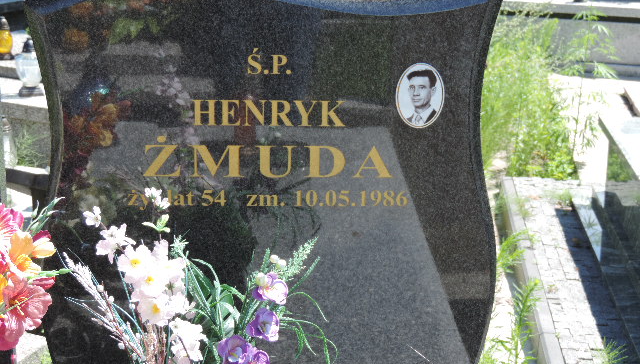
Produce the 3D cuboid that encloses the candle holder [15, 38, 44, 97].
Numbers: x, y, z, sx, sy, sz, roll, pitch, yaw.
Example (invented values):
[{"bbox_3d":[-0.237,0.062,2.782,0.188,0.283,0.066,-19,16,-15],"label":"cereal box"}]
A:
[{"bbox_3d":[-1.341,-0.533,6.000,0.145,0.262,0.145,0,13,0],"label":"candle holder"}]

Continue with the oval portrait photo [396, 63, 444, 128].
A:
[{"bbox_3d":[0.186,-0.159,2.385,0.090,0.121,0.008,1,14,3],"label":"oval portrait photo"}]

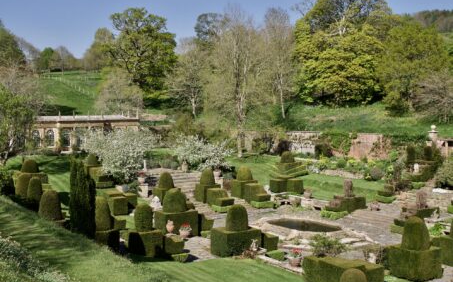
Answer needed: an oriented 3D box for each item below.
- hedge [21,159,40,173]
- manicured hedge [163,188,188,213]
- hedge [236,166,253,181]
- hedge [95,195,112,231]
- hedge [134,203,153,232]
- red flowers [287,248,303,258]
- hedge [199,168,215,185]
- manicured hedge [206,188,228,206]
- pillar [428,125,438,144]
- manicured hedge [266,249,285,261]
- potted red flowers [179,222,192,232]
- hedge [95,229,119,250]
[{"bbox_3d":[-15.079,1.914,44.178,1.360,0.978,1.360,-2,4,-34],"label":"hedge"},{"bbox_3d":[-3.106,3.533,34.600,1.330,1.430,1.330,0,5,0],"label":"manicured hedge"},{"bbox_3d":[1.476,2.636,46.700,1.250,1.170,1.250,0,5,0],"label":"hedge"},{"bbox_3d":[-6.715,3.882,31.268,0.942,1.857,0.942,-2,4,-34],"label":"hedge"},{"bbox_3d":[-4.309,3.956,29.900,0.930,1.360,0.930,0,5,0],"label":"hedge"},{"bbox_3d":[3.211,5.318,27.200,0.720,0.430,0.720,0,5,0],"label":"red flowers"},{"bbox_3d":[-1.601,2.952,48.543,1.224,1.385,1.224,0,3,0],"label":"hedge"},{"bbox_3d":[-0.672,4.220,43.000,1.100,1.120,1.150,-3,6,-34],"label":"manicured hedge"},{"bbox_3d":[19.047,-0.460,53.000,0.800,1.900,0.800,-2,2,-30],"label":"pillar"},{"bbox_3d":[2.782,6.500,32.700,0.750,0.450,1.000,-2,2,-30],"label":"manicured hedge"},{"bbox_3d":[-2.655,5.537,37.300,0.880,0.650,0.850,-1,2,0],"label":"potted red flowers"},{"bbox_3d":[-6.401,5.219,30.100,1.300,1.250,1.300,-3,6,-34],"label":"hedge"}]

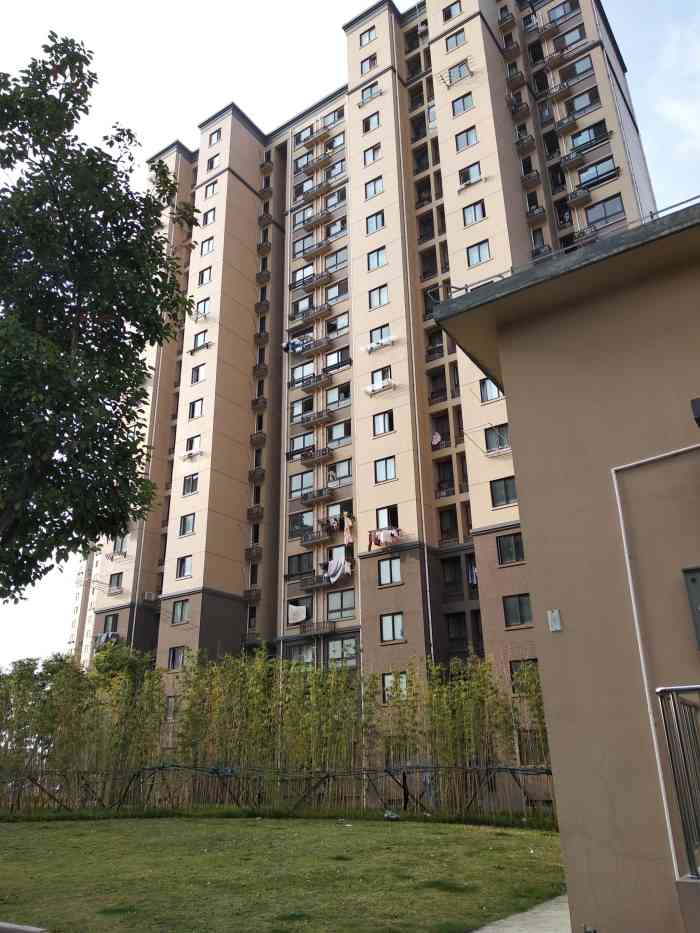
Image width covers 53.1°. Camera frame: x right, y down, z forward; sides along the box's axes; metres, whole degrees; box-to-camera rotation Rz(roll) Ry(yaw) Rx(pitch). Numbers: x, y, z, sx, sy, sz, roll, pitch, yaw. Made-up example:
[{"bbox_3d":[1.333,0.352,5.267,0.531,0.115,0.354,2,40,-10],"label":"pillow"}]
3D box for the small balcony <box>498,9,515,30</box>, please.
[{"bbox_3d":[11.164,-31.626,49.958,1.100,0.650,0.680,-14,-26,30],"label":"small balcony"}]

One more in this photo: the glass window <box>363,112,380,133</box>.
[{"bbox_3d":[1.516,-23.938,48.985,1.299,1.369,0.145,-15,-26,30],"label":"glass window"}]

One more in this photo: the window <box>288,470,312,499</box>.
[{"bbox_3d":[-3.392,1.243,48.776,1.966,1.656,0.117,-15,-26,31],"label":"window"}]

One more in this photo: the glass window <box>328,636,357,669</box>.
[{"bbox_3d":[-0.459,11.385,42.631,2.000,1.758,0.117,-15,-26,31],"label":"glass window"}]

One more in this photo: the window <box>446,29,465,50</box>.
[{"bbox_3d":[7.078,-28.277,46.653,1.273,1.320,0.120,-14,-26,30],"label":"window"}]

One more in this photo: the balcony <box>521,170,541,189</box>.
[{"bbox_3d":[11.713,-18.386,45.143,1.119,0.682,0.580,-15,-26,31],"label":"balcony"}]

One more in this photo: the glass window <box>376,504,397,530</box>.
[{"bbox_3d":[2.079,2.896,38.423,1.302,1.334,0.117,-15,-26,31],"label":"glass window"}]

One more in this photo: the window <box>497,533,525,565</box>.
[{"bbox_3d":[7.693,3.960,33.403,1.299,1.369,0.145,-15,-26,30],"label":"window"}]

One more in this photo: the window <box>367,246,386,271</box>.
[{"bbox_3d":[1.768,-13.212,44.684,1.283,1.293,0.120,-14,-26,30],"label":"window"}]

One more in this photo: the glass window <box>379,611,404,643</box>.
[{"bbox_3d":[2.226,8.395,36.498,1.341,1.371,0.153,-15,-26,31],"label":"glass window"}]

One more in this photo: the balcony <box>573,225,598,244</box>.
[{"bbox_3d":[14.180,-13.846,42.011,1.239,0.708,0.679,-15,-26,30],"label":"balcony"}]

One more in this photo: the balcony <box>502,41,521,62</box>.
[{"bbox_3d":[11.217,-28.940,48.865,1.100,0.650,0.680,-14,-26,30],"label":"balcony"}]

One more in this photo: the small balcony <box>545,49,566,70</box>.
[{"bbox_3d":[13.752,-27.190,47.097,1.200,0.682,0.580,-15,-26,31],"label":"small balcony"}]

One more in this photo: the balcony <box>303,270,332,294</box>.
[{"bbox_3d":[-2.492,-14.383,54.216,2.340,0.712,0.610,-15,-26,31],"label":"balcony"}]

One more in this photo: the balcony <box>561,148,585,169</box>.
[{"bbox_3d":[13.919,-18.996,43.758,1.200,0.682,0.580,-15,-26,31],"label":"balcony"}]

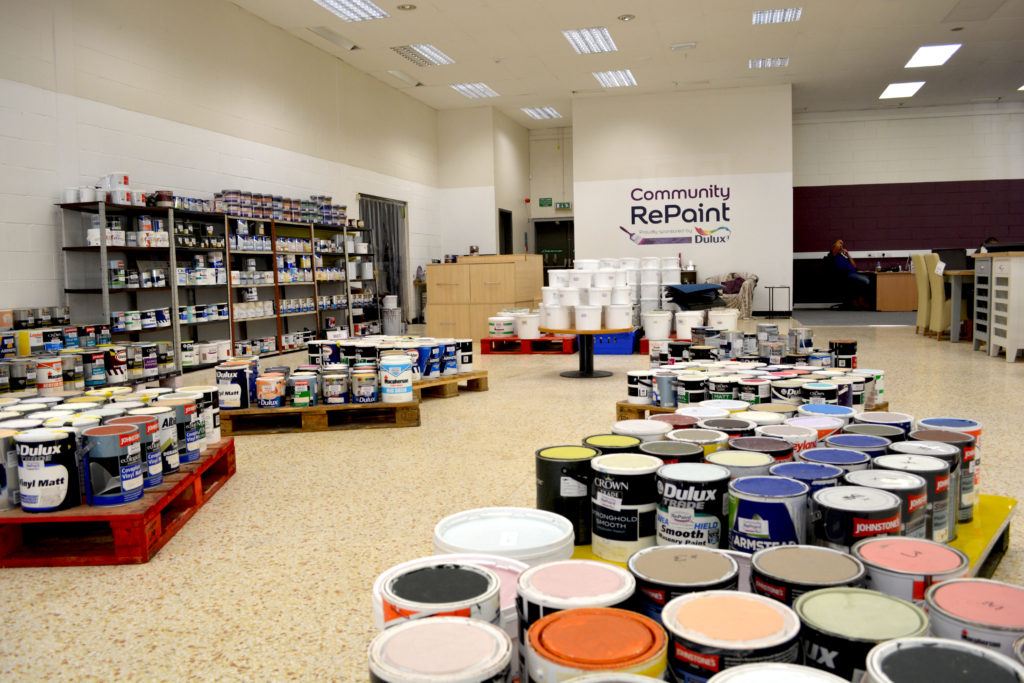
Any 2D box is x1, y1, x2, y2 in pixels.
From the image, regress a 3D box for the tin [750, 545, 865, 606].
[{"bbox_3d":[0.512,0.498,1.339,0.183,0.230,0.183,1,6,21],"label":"tin"}]

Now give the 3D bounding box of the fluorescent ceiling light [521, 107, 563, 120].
[{"bbox_3d":[0.643,-4.702,15.741,0.600,0.080,1.200,1,6,16],"label":"fluorescent ceiling light"}]

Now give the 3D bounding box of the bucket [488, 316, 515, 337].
[{"bbox_3d":[-0.118,-0.161,8.830,0.295,0.230,0.295,-1,5,0],"label":"bucket"}]

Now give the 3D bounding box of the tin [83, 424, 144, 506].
[{"bbox_3d":[-1.377,0.425,2.659,0.176,0.243,0.176,-1,6,0],"label":"tin"}]

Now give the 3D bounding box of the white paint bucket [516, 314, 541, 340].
[{"bbox_3d":[0.195,-0.158,8.640,0.270,0.265,0.270,0,5,1],"label":"white paint bucket"}]

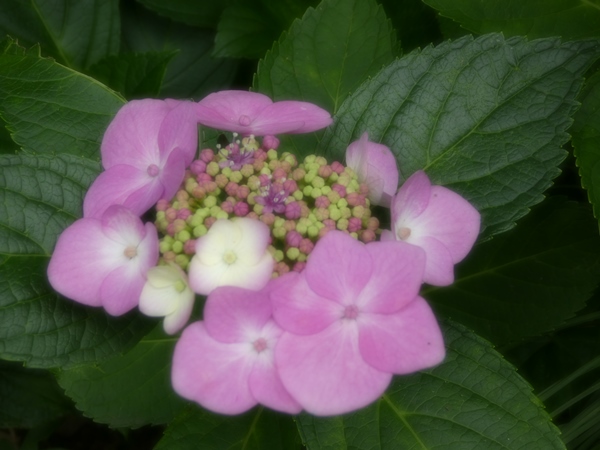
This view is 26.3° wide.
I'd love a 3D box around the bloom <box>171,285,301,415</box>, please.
[{"bbox_3d":[-0.019,0.039,0.402,0.043,0.014,0.042,0,78,9],"label":"bloom"}]

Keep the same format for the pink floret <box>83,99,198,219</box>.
[{"bbox_3d":[-0.055,-0.023,0.443,0.039,0.015,0.042,0,63,27],"label":"pink floret"}]

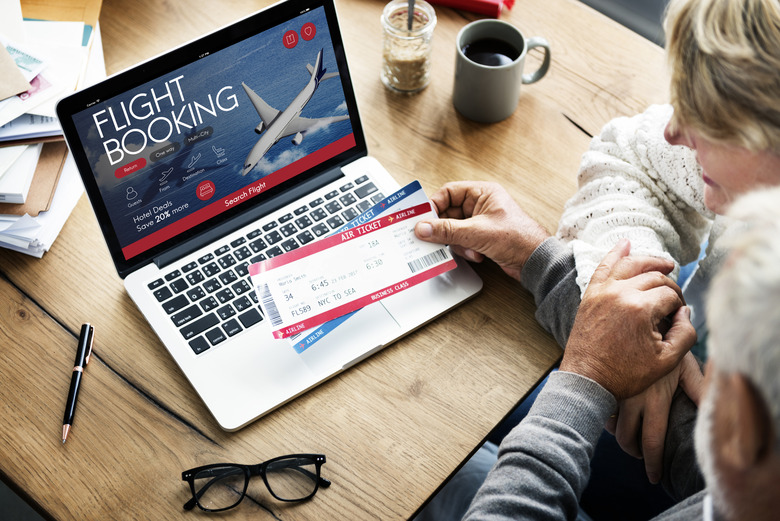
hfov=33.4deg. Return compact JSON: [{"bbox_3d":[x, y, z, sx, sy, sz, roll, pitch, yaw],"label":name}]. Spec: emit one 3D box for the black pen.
[{"bbox_3d":[-0.308,0.119,1.277,0.013,0.011,0.136,3,54,-1],"label":"black pen"}]

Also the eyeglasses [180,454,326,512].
[{"bbox_3d":[-0.125,0.208,1.214,0.138,0.028,0.047,-6,71,-3],"label":"eyeglasses"}]

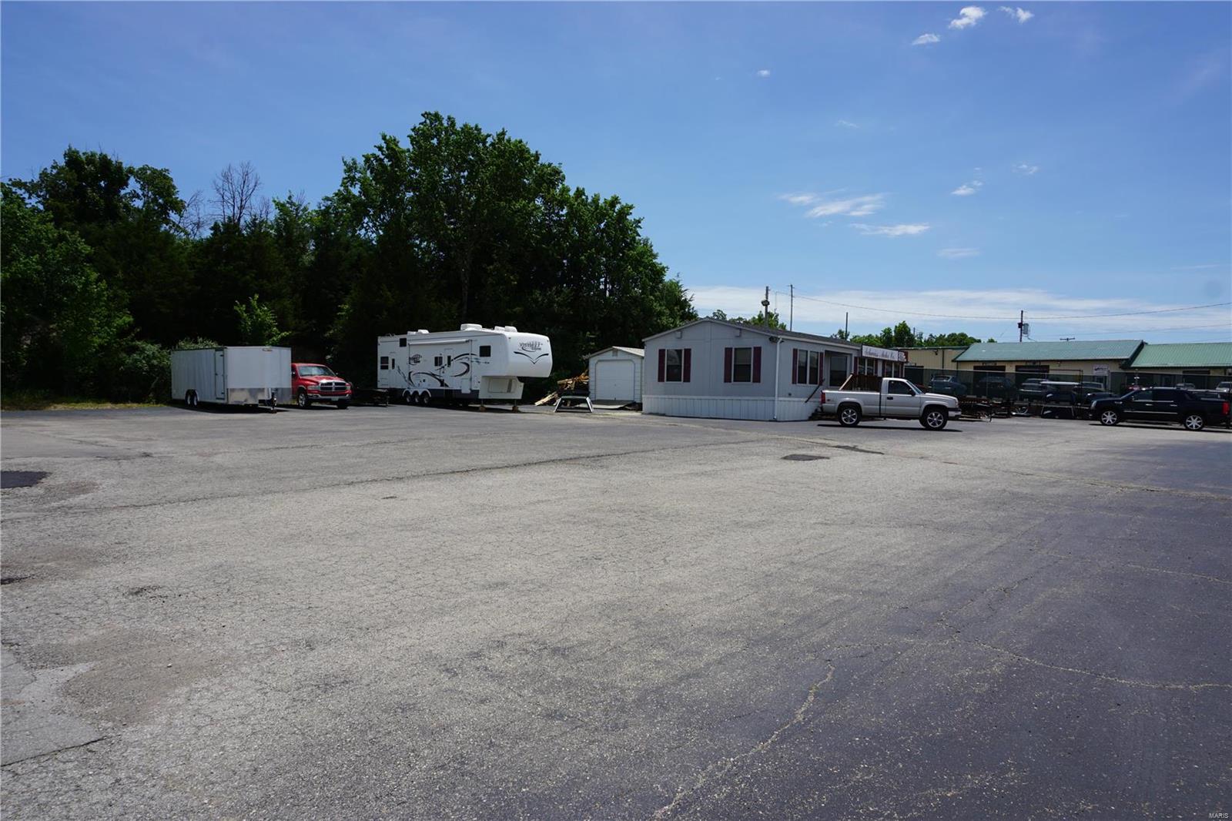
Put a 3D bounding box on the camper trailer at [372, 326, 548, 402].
[{"bbox_3d":[-7.600,-2.140,39.800,2.500,3.870,11.500,0,2,-44],"label":"camper trailer"}]

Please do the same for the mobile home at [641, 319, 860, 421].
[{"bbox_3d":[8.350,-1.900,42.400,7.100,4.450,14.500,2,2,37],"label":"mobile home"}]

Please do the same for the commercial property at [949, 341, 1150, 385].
[{"bbox_3d":[42.000,-3.950,79.200,15.000,5.300,12.300,2,2,40],"label":"commercial property"}]

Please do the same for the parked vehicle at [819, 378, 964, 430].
[{"bbox_3d":[10.720,-0.290,32.200,5.250,1.890,2.000,2,1,18],"label":"parked vehicle"}]

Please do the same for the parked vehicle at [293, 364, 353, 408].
[{"bbox_3d":[-13.900,-1.140,36.900,2.030,1.930,5.700,0,2,-43],"label":"parked vehicle"}]

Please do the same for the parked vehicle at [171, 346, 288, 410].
[{"bbox_3d":[-16.400,-1.350,35.400,2.550,2.550,9.100,0,2,-43],"label":"parked vehicle"}]

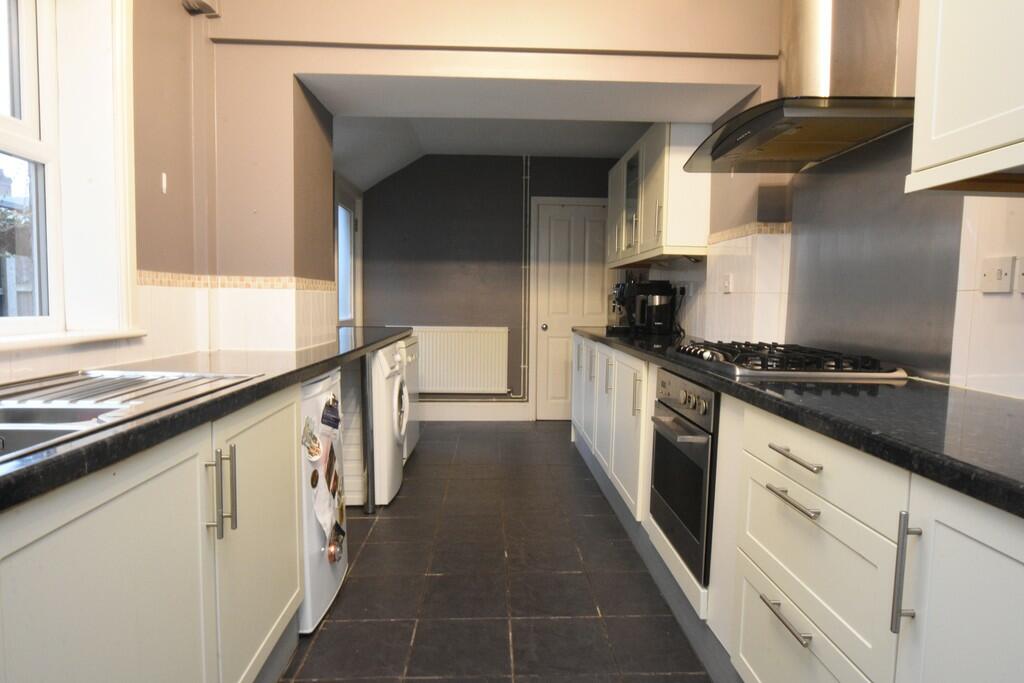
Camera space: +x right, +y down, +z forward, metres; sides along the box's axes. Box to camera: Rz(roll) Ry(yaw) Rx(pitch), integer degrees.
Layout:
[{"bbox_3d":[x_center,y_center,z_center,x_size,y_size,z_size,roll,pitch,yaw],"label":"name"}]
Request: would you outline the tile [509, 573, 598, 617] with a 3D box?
[{"bbox_3d":[0.149,0.993,2.125,0.330,0.010,0.320,0,5,-2],"label":"tile"}]

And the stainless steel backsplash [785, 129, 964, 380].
[{"bbox_3d":[1.213,-0.296,1.914,0.008,0.769,0.861,0,5,-2],"label":"stainless steel backsplash"}]

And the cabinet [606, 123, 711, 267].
[{"bbox_3d":[0.910,-0.863,3.439,0.310,0.735,1.324,0,4,-2],"label":"cabinet"}]

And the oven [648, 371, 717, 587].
[{"bbox_3d":[0.834,0.424,1.897,0.565,0.601,0.555,0,4,-2],"label":"oven"}]

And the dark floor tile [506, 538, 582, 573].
[{"bbox_3d":[0.138,0.968,2.416,0.331,0.010,0.311,0,4,-2],"label":"dark floor tile"}]

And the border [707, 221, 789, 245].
[{"bbox_3d":[1.143,-0.512,2.620,0.174,0.050,0.440,0,4,-2],"label":"border"}]

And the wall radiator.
[{"bbox_3d":[-0.558,0.167,4.930,1.050,0.600,0.090,0,5,-2],"label":"wall radiator"}]

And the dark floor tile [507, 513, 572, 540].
[{"bbox_3d":[0.132,0.949,2.716,0.336,0.010,0.298,0,5,-2],"label":"dark floor tile"}]

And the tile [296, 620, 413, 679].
[{"bbox_3d":[-0.497,1.010,1.777,0.331,0.010,0.305,0,4,-2],"label":"tile"}]

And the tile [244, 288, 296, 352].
[{"bbox_3d":[-0.989,-0.090,2.224,0.204,0.253,0.010,0,4,-2],"label":"tile"}]

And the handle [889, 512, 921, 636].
[{"bbox_3d":[0.624,0.364,0.853,0.038,0.195,0.014,0,4,-2],"label":"handle"}]

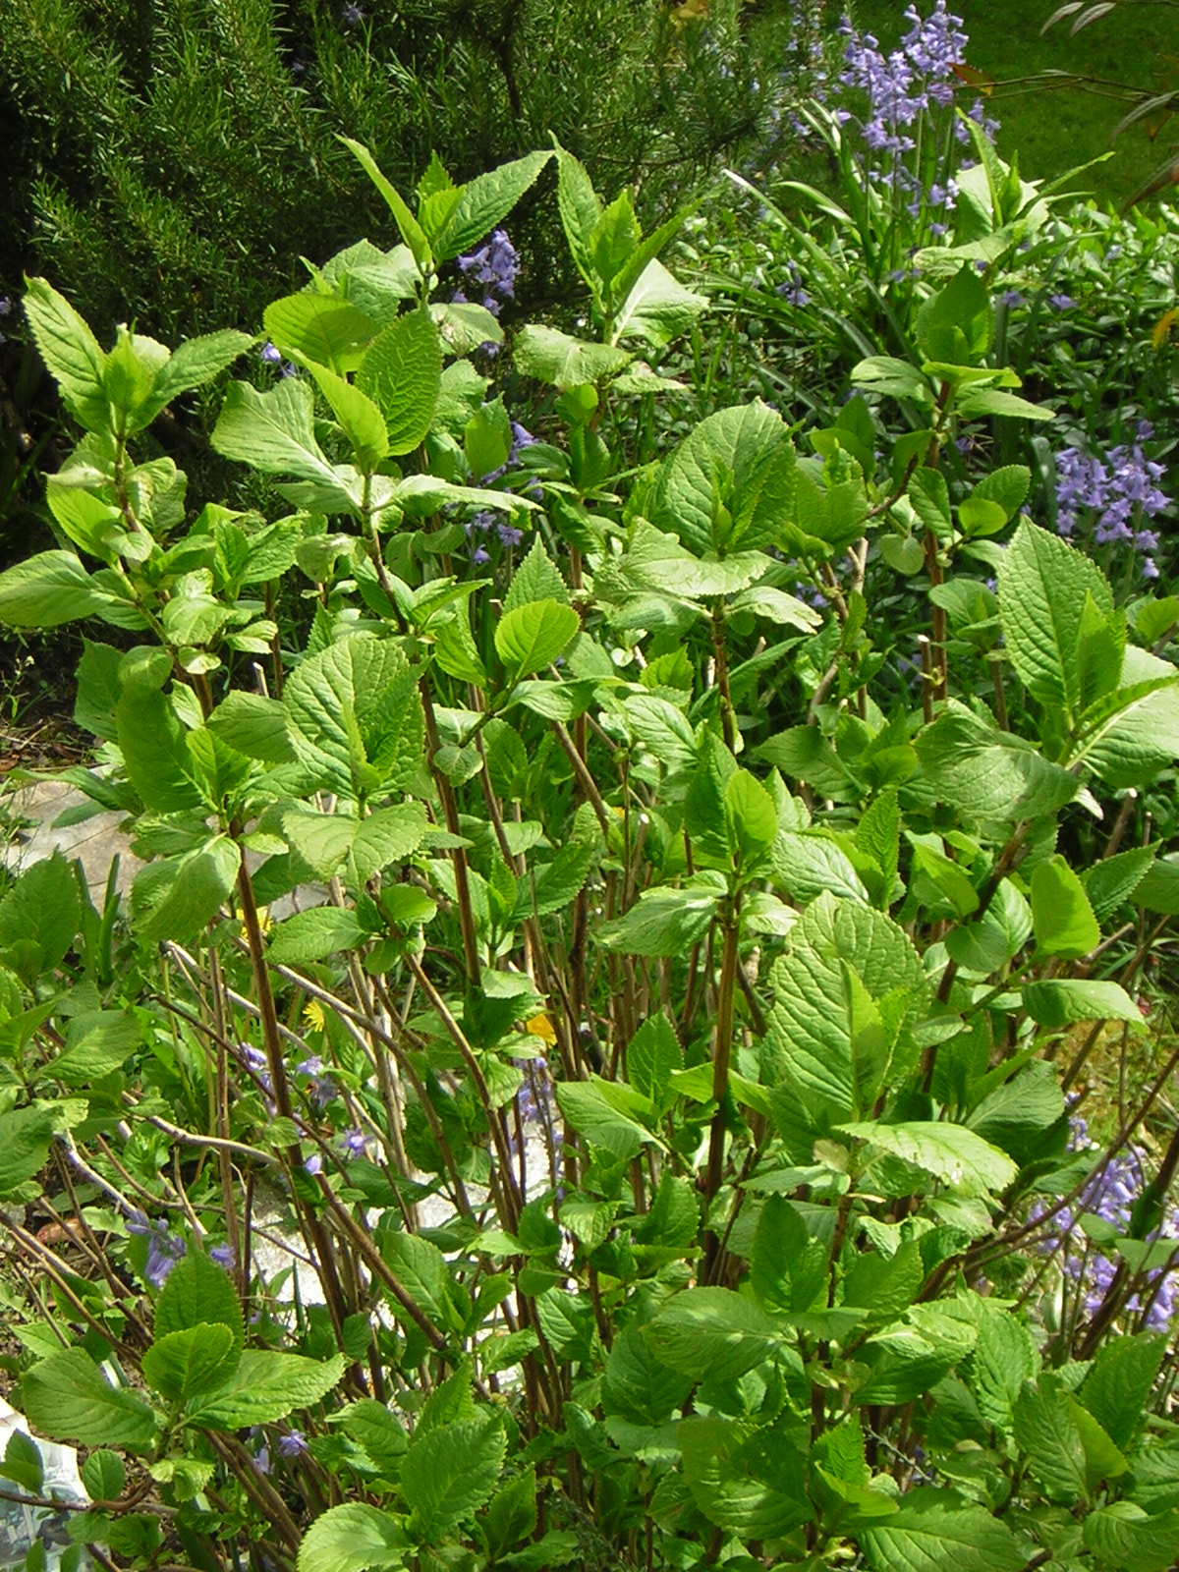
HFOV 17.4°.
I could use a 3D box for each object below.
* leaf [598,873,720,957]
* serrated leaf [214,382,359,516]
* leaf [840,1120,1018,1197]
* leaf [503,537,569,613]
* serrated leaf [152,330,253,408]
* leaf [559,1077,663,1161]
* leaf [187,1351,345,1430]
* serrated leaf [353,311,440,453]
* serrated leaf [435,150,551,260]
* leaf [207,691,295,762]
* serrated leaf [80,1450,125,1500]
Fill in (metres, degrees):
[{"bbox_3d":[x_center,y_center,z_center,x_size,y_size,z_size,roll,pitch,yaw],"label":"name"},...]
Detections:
[{"bbox_3d":[0.041,0.080,2.277,0.079,0.024,0.051,-19,49,-1],"label":"leaf"},{"bbox_3d":[-0.179,-0.208,2.361,0.123,0.026,0.070,41,63,21],"label":"serrated leaf"},{"bbox_3d":[0.177,0.193,2.000,0.098,0.020,0.052,24,33,23],"label":"leaf"},{"bbox_3d":[-0.034,-0.120,2.450,0.046,0.074,0.014,3,-2,0],"label":"leaf"},{"bbox_3d":[-0.252,-0.265,2.430,0.088,0.020,0.051,-37,37,3],"label":"serrated leaf"},{"bbox_3d":[0.011,0.186,2.150,0.070,0.015,0.043,24,66,19],"label":"leaf"},{"bbox_3d":[-0.191,0.356,2.270,0.099,0.019,0.055,-17,45,-17],"label":"leaf"},{"bbox_3d":[-0.118,-0.251,2.400,0.051,0.095,0.018,12,-5,15],"label":"serrated leaf"},{"bbox_3d":[-0.059,-0.358,2.380,0.098,0.014,0.050,-45,41,-3],"label":"serrated leaf"},{"bbox_3d":[-0.192,-0.034,2.250,0.066,0.012,0.044,8,59,-2],"label":"leaf"},{"bbox_3d":[-0.274,0.388,2.170,0.025,0.029,0.006,1,-18,0],"label":"serrated leaf"}]

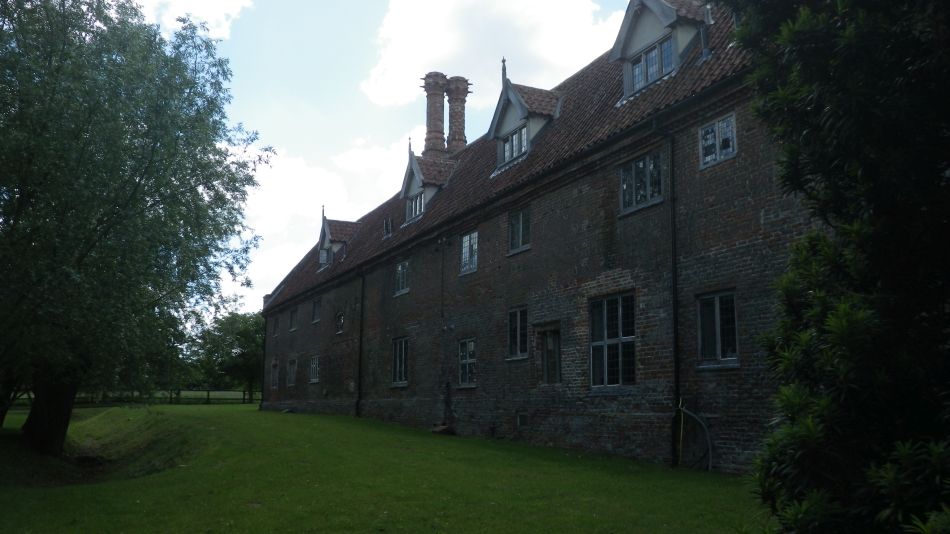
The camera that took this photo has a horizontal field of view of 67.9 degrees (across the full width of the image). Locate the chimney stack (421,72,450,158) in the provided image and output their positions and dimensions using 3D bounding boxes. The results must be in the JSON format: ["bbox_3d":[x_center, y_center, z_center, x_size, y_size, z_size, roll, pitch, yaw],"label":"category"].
[{"bbox_3d":[-1.541,-5.973,27.397,0.930,3.553,0.930,7,-13,-27],"label":"chimney stack"}]

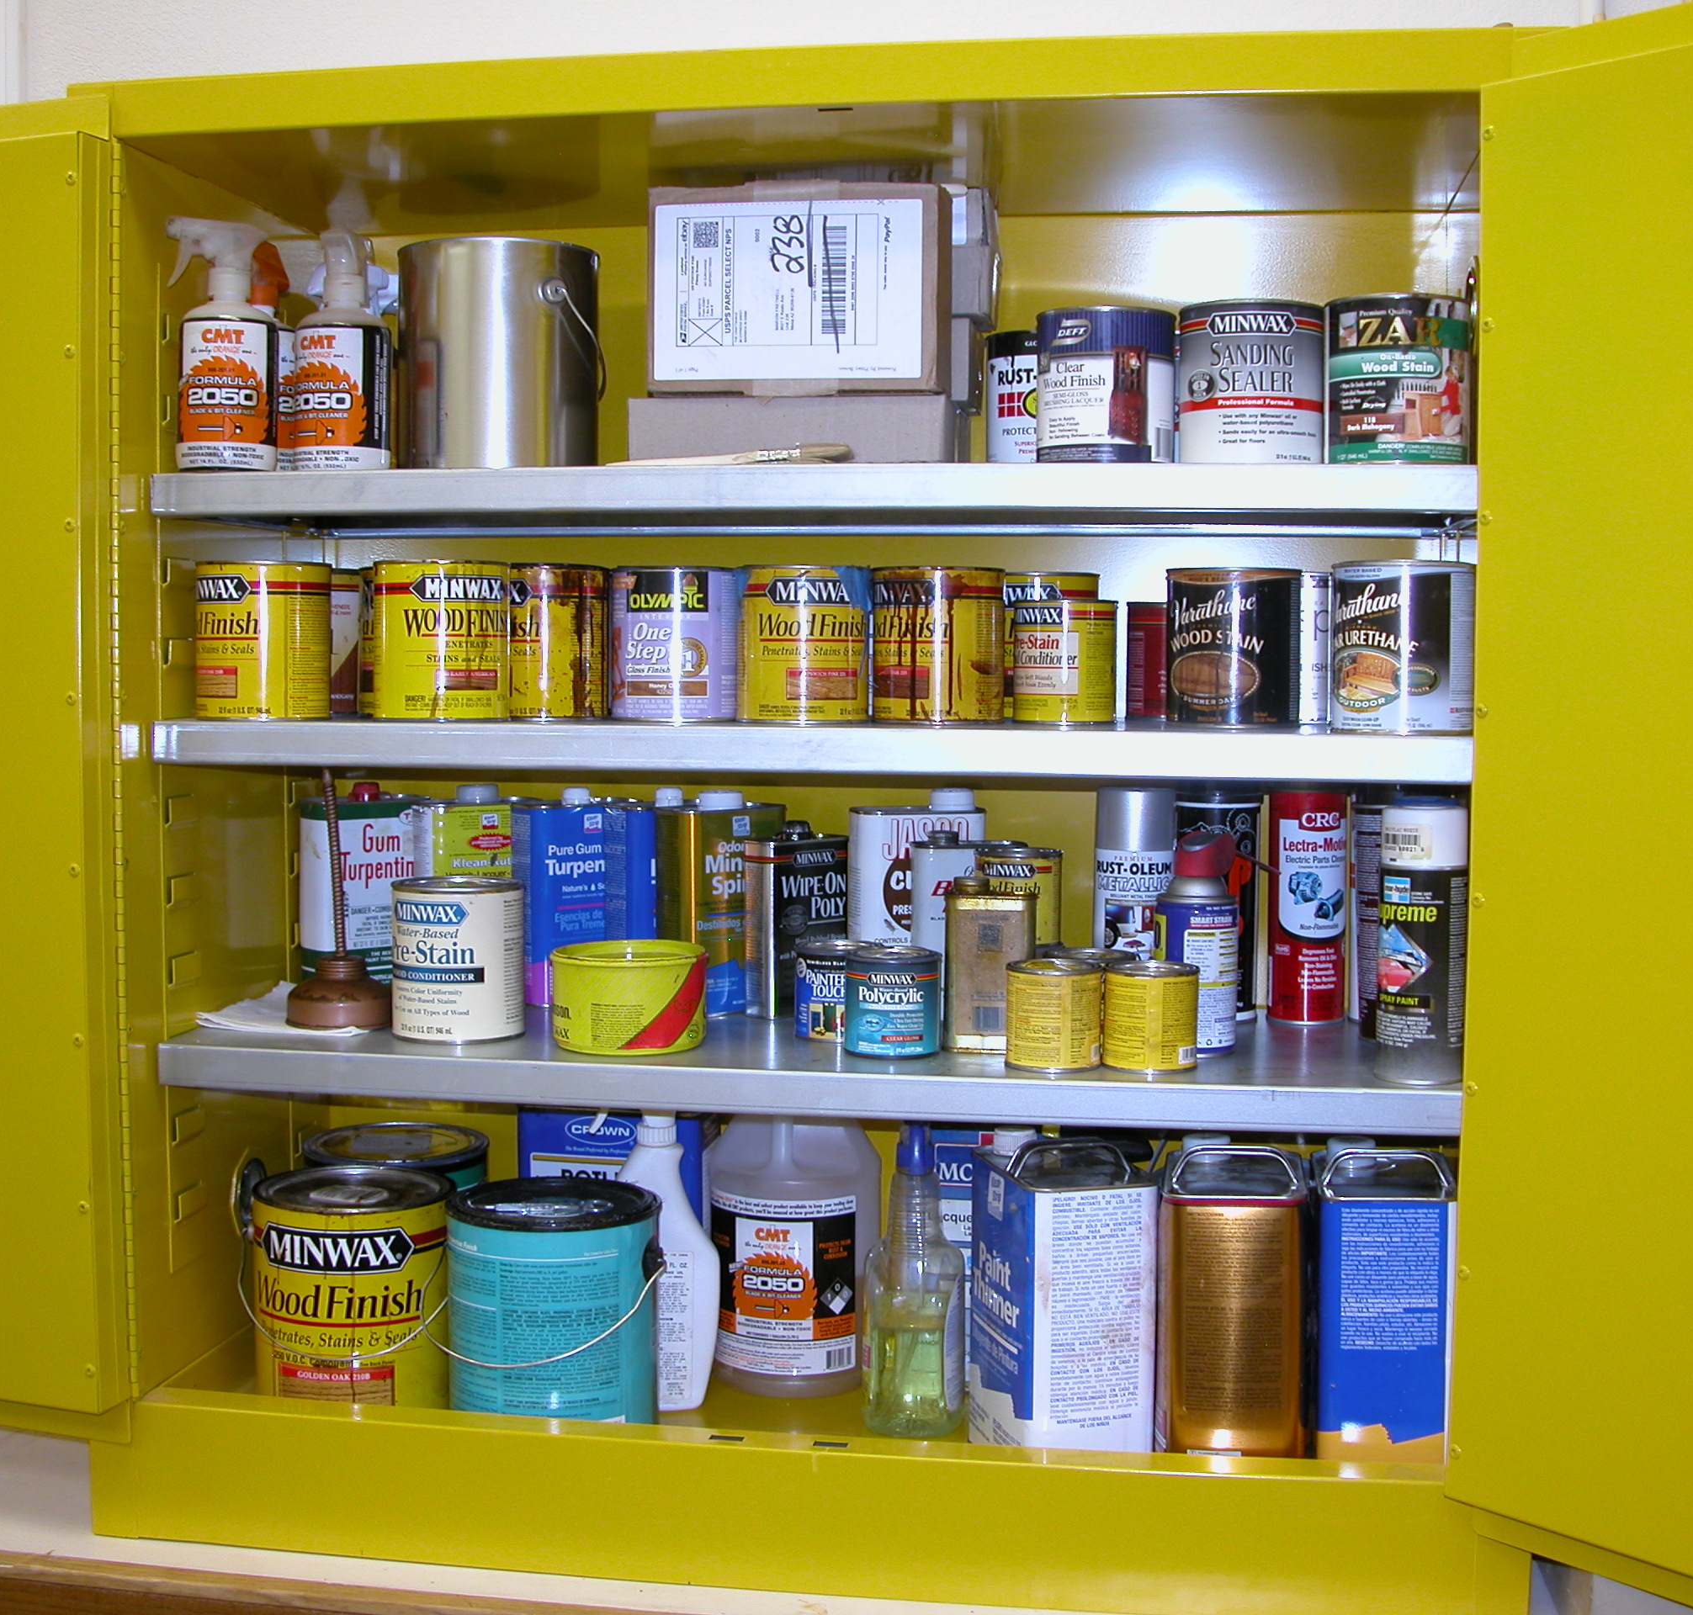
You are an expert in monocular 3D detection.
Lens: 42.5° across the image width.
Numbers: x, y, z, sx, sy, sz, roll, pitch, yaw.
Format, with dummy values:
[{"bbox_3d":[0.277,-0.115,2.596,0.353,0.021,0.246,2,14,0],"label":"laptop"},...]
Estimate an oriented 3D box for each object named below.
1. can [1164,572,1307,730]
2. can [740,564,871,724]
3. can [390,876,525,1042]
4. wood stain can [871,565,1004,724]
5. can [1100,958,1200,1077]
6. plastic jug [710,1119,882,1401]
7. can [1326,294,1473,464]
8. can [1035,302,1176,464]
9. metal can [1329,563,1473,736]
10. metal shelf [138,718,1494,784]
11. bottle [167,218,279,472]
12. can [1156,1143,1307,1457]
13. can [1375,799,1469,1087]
[{"bbox_3d":[0.313,-0.129,1.757,0.107,0.124,0.107,0,4,0],"label":"can"},{"bbox_3d":[-0.034,-0.133,1.773,0.108,0.124,0.108,0,4,0],"label":"can"},{"bbox_3d":[-0.318,0.123,1.785,0.107,0.123,0.107,0,4,0],"label":"can"},{"bbox_3d":[0.076,-0.133,1.784,0.108,0.124,0.108,0,4,0],"label":"wood stain can"},{"bbox_3d":[0.236,0.162,1.690,0.073,0.076,0.073,1,4,6],"label":"can"},{"bbox_3d":[-0.046,0.348,1.898,0.156,0.295,0.156,1,4,6],"label":"plastic jug"},{"bbox_3d":[0.408,-0.308,1.610,0.107,0.124,0.107,1,4,14],"label":"can"},{"bbox_3d":[0.201,-0.315,1.677,0.108,0.124,0.108,0,4,0],"label":"can"},{"bbox_3d":[0.416,-0.119,1.626,0.108,0.124,0.108,0,4,0],"label":"metal can"},{"bbox_3d":[-0.016,-0.054,1.822,1.020,0.035,0.345,1,4,9],"label":"metal shelf"},{"bbox_3d":[-0.502,-0.370,1.749,0.090,0.206,0.077,-1,4,-17],"label":"bottle"},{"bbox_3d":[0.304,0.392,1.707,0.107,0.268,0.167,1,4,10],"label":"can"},{"bbox_3d":[0.433,0.099,1.637,0.066,0.210,0.066,1,4,9],"label":"can"}]

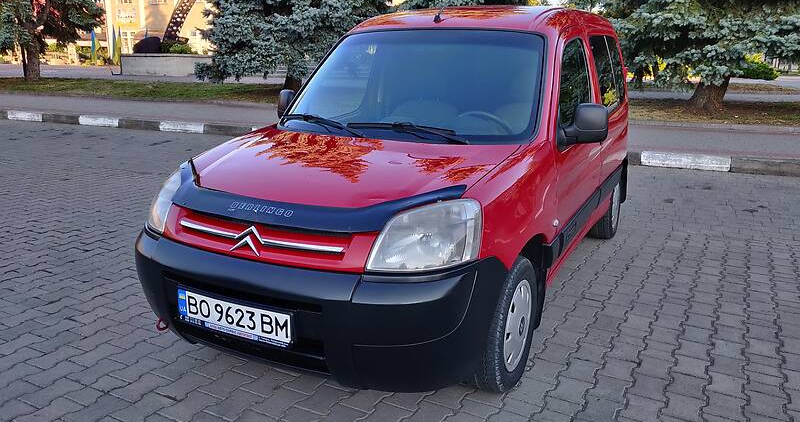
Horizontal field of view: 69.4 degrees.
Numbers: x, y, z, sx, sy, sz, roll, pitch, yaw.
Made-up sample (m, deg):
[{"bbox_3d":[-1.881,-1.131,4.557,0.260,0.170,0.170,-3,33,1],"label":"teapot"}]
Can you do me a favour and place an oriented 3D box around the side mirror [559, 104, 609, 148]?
[{"bbox_3d":[0.845,-0.392,2.680,0.225,0.220,0.180,7,15,27],"label":"side mirror"}]

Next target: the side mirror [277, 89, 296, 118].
[{"bbox_3d":[-0.684,-0.616,3.470,0.225,0.220,0.180,7,15,27],"label":"side mirror"}]

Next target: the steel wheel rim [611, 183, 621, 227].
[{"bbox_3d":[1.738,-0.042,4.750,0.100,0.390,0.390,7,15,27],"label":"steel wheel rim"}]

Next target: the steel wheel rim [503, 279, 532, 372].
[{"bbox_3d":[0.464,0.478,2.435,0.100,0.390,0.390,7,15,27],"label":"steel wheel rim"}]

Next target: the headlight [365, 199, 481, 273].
[{"bbox_3d":[0.092,0.080,1.872,0.325,0.215,0.305,7,15,27],"label":"headlight"}]

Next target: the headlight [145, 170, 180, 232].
[{"bbox_3d":[-1.014,-0.058,2.449,0.325,0.215,0.305,7,15,27],"label":"headlight"}]

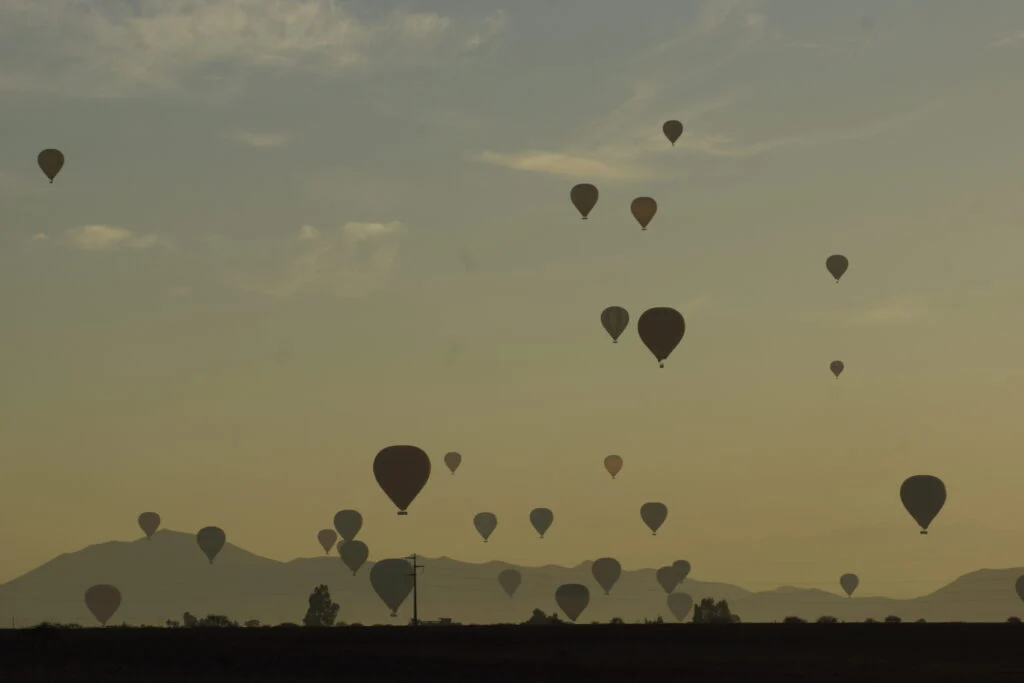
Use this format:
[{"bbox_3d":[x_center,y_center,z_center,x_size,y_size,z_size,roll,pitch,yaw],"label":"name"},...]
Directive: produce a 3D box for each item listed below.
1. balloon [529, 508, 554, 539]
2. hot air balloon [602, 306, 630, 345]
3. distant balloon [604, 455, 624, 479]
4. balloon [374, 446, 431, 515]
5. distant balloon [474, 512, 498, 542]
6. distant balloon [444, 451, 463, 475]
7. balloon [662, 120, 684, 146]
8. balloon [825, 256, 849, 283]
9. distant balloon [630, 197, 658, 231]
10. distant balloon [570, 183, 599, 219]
[{"bbox_3d":[25.950,159.070,4466.730,20.500,26.780,20.500,0,-3,0],"label":"balloon"},{"bbox_3d":[78.830,-12.470,3903.850,21.500,28.440,21.500,0,-3,1],"label":"hot air balloon"},{"bbox_3d":[99.220,122.440,4985.650,18.500,23.860,18.500,0,-3,1],"label":"distant balloon"},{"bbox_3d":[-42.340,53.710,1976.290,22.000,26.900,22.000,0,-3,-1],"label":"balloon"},{"bbox_3d":[-22.900,162.390,4466.730,20.500,26.780,20.500,0,-3,0],"label":"distant balloon"},{"bbox_3d":[-59.000,122.000,5120.400,17.000,23.000,17.000,0,-3,-1],"label":"distant balloon"},{"bbox_3d":[139.830,-180.110,4435.990,17.500,22.350,17.500,0,-3,2],"label":"balloon"},{"bbox_3d":[270.160,-60.230,4247.870,18.500,23.390,18.500,0,-3,4],"label":"balloon"},{"bbox_3d":[102.890,-98.700,3976.070,20.500,26.560,20.500,0,-3,1],"label":"distant balloon"},{"bbox_3d":[56.880,-109.340,4003.220,21.500,27.910,21.500,0,-3,1],"label":"distant balloon"}]

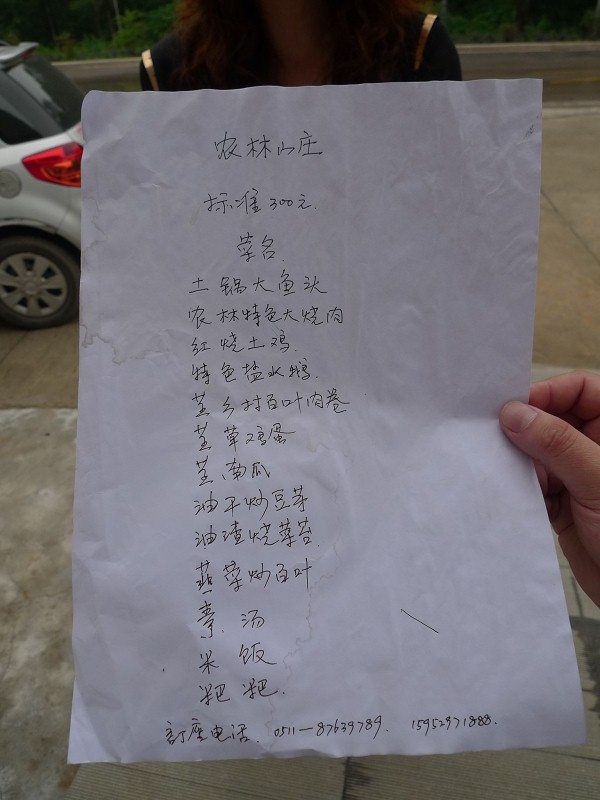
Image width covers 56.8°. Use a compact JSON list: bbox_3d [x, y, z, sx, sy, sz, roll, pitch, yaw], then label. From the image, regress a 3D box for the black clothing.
[{"bbox_3d":[0.010,-0.260,0.860,0.430,0.550,0.250,3,37,8],"label":"black clothing"}]

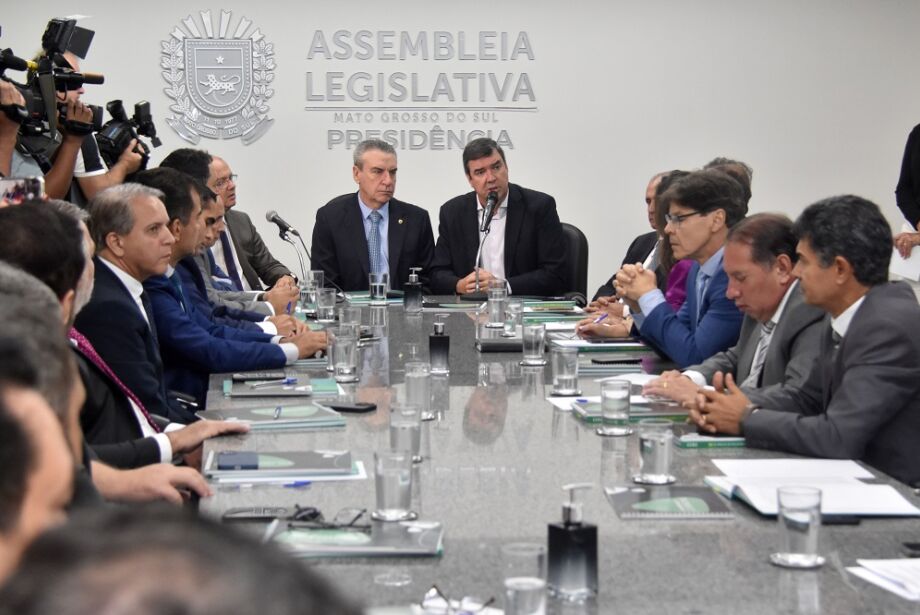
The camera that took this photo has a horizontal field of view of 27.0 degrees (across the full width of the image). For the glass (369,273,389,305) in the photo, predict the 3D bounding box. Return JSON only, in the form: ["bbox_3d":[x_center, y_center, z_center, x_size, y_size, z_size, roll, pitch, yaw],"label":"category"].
[{"bbox_3d":[-0.298,-0.068,7.023,0.076,0.114,0.076,-1,6,-6],"label":"glass"}]

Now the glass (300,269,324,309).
[{"bbox_3d":[-0.534,-0.064,6.983,0.076,0.114,0.076,-1,6,-6],"label":"glass"}]

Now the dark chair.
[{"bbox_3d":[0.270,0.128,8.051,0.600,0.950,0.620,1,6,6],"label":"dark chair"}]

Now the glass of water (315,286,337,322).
[{"bbox_3d":[-0.451,-0.011,6.474,0.076,0.114,0.076,-1,6,-6],"label":"glass of water"}]

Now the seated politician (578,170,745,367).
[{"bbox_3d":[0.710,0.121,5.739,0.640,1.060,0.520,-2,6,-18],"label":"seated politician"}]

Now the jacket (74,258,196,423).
[{"bbox_3d":[-0.840,0.141,5.038,0.400,0.540,0.470,2,6,15],"label":"jacket"}]

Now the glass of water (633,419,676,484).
[{"bbox_3d":[0.378,0.277,3.715,0.076,0.114,0.076,-1,6,-6],"label":"glass of water"}]

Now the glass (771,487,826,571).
[{"bbox_3d":[0.544,0.352,3.091,0.079,0.119,0.079,0,6,0],"label":"glass"}]

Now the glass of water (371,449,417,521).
[{"bbox_3d":[-0.115,0.311,3.381,0.076,0.114,0.076,-1,6,-6],"label":"glass of water"}]

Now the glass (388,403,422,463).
[{"bbox_3d":[-0.115,0.258,4.029,0.079,0.119,0.079,0,6,0],"label":"glass"}]

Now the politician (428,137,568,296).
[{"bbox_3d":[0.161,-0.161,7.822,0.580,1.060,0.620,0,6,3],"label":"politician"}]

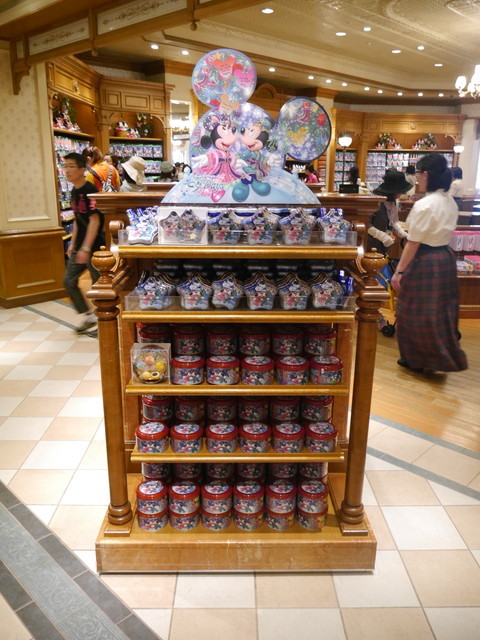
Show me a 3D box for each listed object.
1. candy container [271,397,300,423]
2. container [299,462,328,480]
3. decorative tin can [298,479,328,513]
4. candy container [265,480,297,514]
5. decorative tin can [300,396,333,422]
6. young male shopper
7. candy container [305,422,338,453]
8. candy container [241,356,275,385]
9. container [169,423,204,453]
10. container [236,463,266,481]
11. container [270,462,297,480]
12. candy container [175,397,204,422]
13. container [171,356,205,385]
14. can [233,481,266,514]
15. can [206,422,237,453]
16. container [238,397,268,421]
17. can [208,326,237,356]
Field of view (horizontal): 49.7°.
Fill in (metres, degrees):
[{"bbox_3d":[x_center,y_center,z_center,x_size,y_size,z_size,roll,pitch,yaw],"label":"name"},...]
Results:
[{"bbox_3d":[0.183,0.347,2.107,0.125,0.075,0.125,0,16,-1],"label":"candy container"},{"bbox_3d":[0.310,0.601,2.178,0.125,0.075,0.125,0,16,-1],"label":"container"},{"bbox_3d":[0.294,0.708,2.080,0.125,0.075,0.125,0,16,-1],"label":"decorative tin can"},{"bbox_3d":[0.165,0.704,2.075,0.124,0.081,0.124,0,16,-1],"label":"candy container"},{"bbox_3d":[0.320,0.355,2.131,0.124,0.073,0.124,0,15,0],"label":"decorative tin can"},{"bbox_3d":[-1.469,-0.692,4.875,0.470,1.670,0.500,15,22,43],"label":"young male shopper"},{"bbox_3d":[0.328,0.464,2.069,0.124,0.081,0.124,0,16,-1],"label":"candy container"},{"bbox_3d":[0.068,0.188,1.949,0.125,0.075,0.125,0,16,-1],"label":"candy container"},{"bbox_3d":[-0.206,0.463,2.013,0.124,0.073,0.124,0,15,0],"label":"container"},{"bbox_3d":[0.049,0.596,2.173,0.124,0.081,0.124,0,16,-1],"label":"container"},{"bbox_3d":[0.186,0.601,2.175,0.125,0.075,0.125,0,16,-1],"label":"container"},{"bbox_3d":[-0.207,0.353,2.157,0.124,0.081,0.124,0,16,-1],"label":"candy container"},{"bbox_3d":[-0.199,0.190,1.973,0.124,0.073,0.124,0,15,0],"label":"container"},{"bbox_3d":[0.036,0.703,2.073,0.124,0.081,0.124,1,16,0],"label":"can"},{"bbox_3d":[-0.074,0.466,2.059,0.127,0.075,0.127,0,16,0],"label":"can"},{"bbox_3d":[0.059,0.346,2.104,0.125,0.075,0.125,0,16,-1],"label":"container"},{"bbox_3d":[-0.069,0.085,2.078,0.124,0.073,0.124,0,15,0],"label":"can"}]

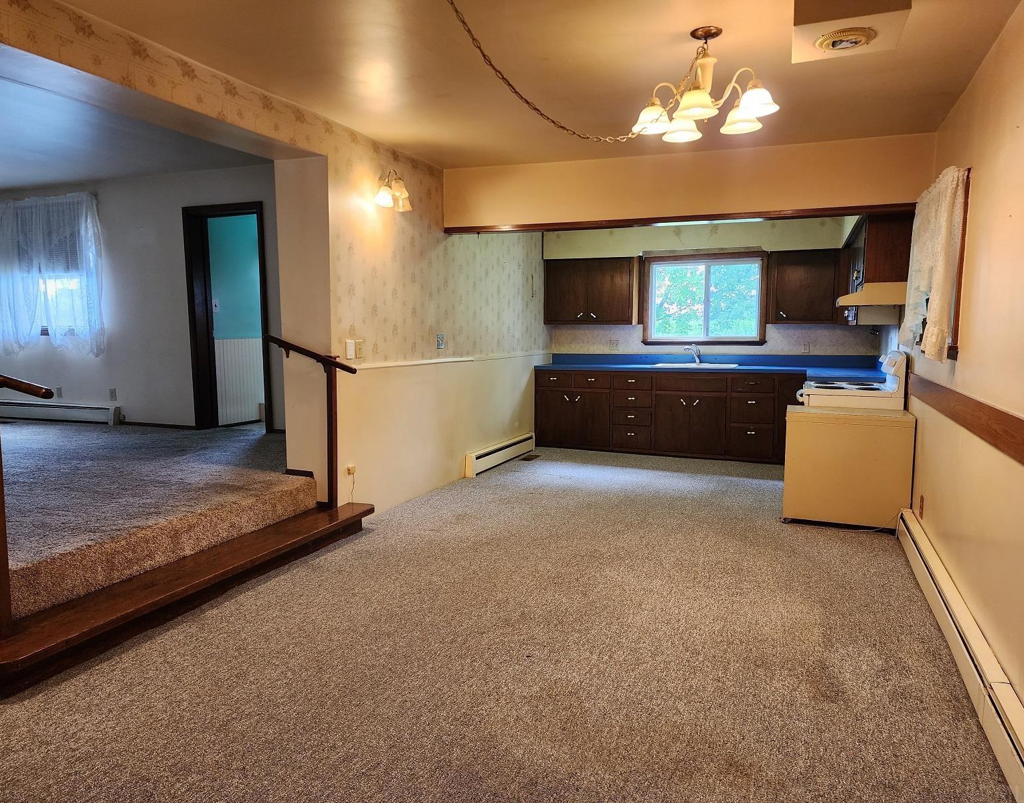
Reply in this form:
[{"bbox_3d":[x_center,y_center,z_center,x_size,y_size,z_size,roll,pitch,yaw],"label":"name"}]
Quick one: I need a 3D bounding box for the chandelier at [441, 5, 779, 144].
[{"bbox_3d":[0.440,-1.355,3.001,1.450,0.470,0.640,-1,6,-15],"label":"chandelier"}]

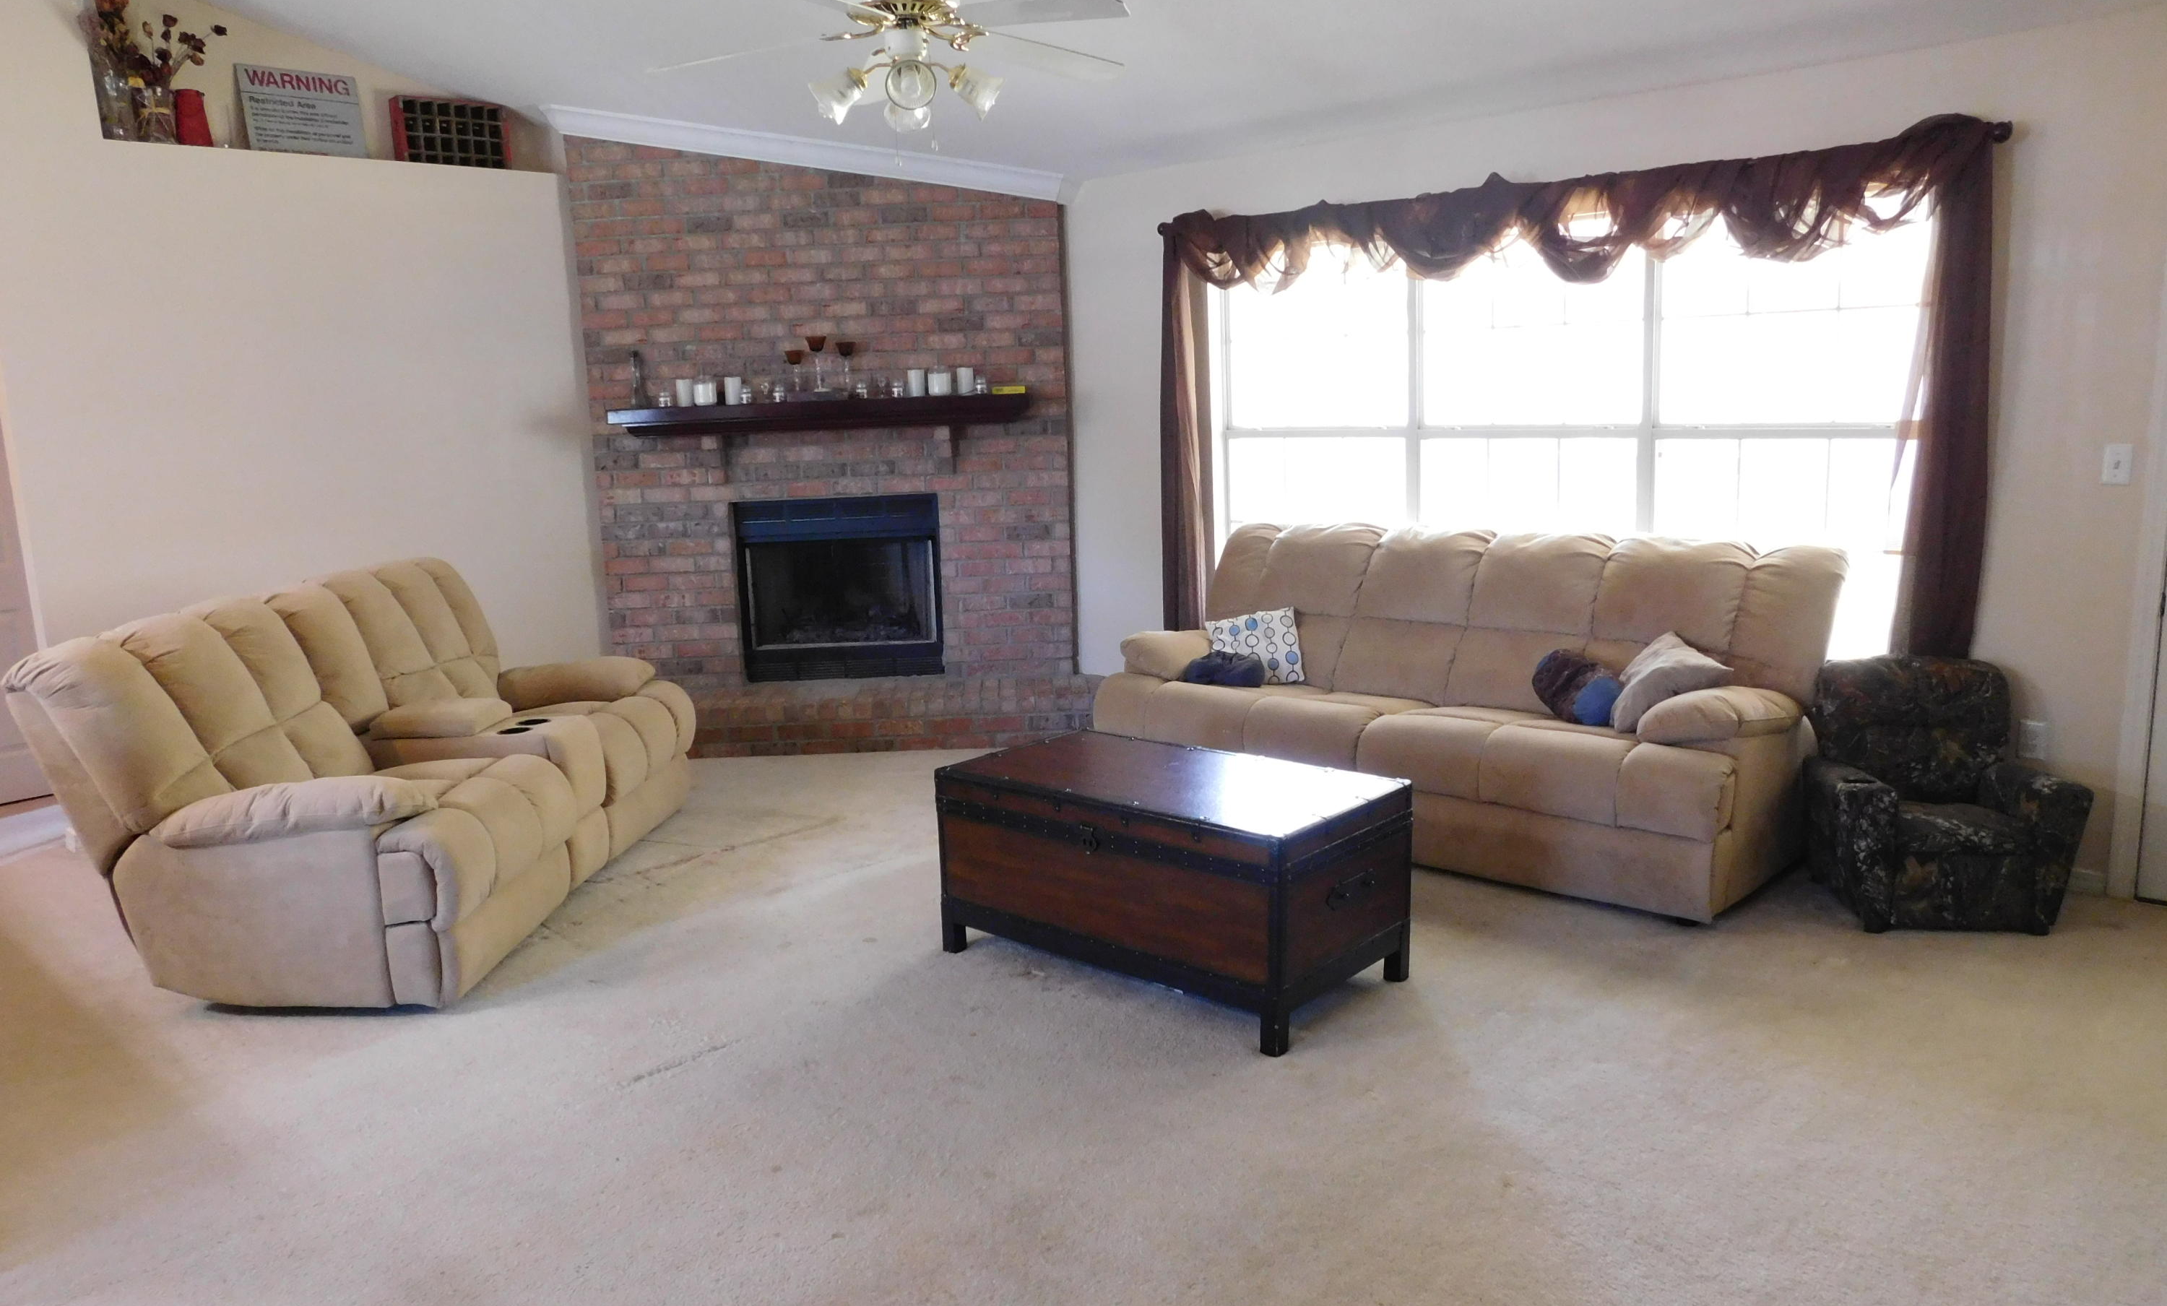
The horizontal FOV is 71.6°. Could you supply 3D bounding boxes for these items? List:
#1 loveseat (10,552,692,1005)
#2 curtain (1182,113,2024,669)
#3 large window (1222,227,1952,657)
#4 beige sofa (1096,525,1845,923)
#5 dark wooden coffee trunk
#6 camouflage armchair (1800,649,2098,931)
[{"bbox_3d":[-2.103,0.295,4.818,1.087,1.016,1.982,-1,11,6],"label":"loveseat"},{"bbox_3d":[1.488,-0.606,5.396,3.039,2.113,0.170,7,14,42],"label":"curtain"},{"bbox_3d":[1.569,-0.795,5.459,2.707,1.449,0.120,7,14,42],"label":"large window"},{"bbox_3d":[1.210,0.108,5.192,2.304,1.006,0.956,7,14,42],"label":"beige sofa"},{"bbox_3d":[0.229,0.593,4.080,1.139,0.533,0.608,7,14,41],"label":"dark wooden coffee trunk"},{"bbox_3d":[2.439,0.380,4.324,0.624,0.684,0.574,-1,11,9],"label":"camouflage armchair"}]

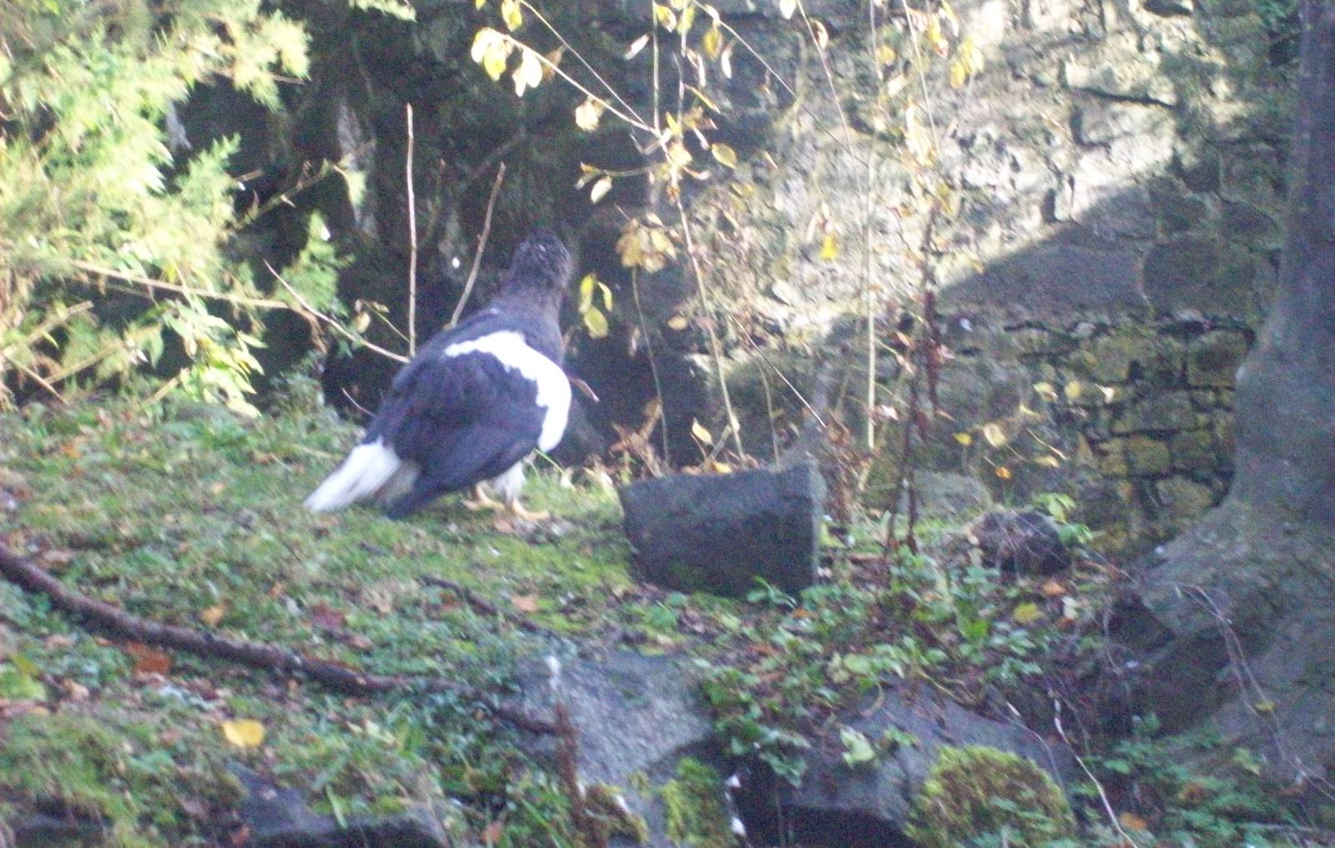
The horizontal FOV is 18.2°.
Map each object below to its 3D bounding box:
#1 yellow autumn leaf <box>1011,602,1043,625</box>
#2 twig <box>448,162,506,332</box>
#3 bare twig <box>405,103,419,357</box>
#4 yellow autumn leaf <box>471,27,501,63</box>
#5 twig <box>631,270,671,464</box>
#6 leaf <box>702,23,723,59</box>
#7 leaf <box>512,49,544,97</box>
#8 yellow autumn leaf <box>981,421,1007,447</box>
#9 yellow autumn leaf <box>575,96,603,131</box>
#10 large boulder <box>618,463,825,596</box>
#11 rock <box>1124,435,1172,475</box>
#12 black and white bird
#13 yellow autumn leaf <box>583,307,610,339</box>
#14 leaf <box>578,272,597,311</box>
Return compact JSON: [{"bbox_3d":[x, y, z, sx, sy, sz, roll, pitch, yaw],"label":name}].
[{"bbox_3d":[0.760,0.400,8.800,0.068,0.035,0.060,0,6,0],"label":"yellow autumn leaf"},{"bbox_3d":[-0.497,-0.467,10.900,0.033,0.455,0.025,16,6,-3],"label":"twig"},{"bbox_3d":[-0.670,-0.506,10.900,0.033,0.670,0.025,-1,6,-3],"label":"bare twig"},{"bbox_3d":[-0.466,-0.973,10.700,0.078,0.094,0.035,0,6,-2],"label":"yellow autumn leaf"},{"bbox_3d":[-0.043,-0.146,10.700,0.037,0.509,0.025,-10,6,0],"label":"twig"},{"bbox_3d":[0.106,-0.918,10.000,0.049,0.084,0.025,0,6,0],"label":"leaf"},{"bbox_3d":[-0.359,-0.904,10.700,0.078,0.123,0.040,0,6,-2],"label":"leaf"},{"bbox_3d":[0.862,0.028,11.000,0.069,0.069,0.030,0,6,4],"label":"yellow autumn leaf"},{"bbox_3d":[-0.201,-0.797,10.700,0.072,0.091,0.040,0,6,-1],"label":"yellow autumn leaf"},{"bbox_3d":[0.117,0.226,8.950,0.425,0.250,0.250,1,6,8],"label":"large boulder"},{"bbox_3d":[1.329,0.088,11.500,0.135,0.110,0.120,0,6,0],"label":"rock"},{"bbox_3d":[-0.525,-0.112,9.550,0.640,0.640,0.320,-4,7,-35],"label":"black and white bird"},{"bbox_3d":[-0.169,-0.239,9.900,0.060,0.074,0.025,0,6,0],"label":"yellow autumn leaf"},{"bbox_3d":[-0.205,-0.339,10.700,0.048,0.102,0.025,0,6,-1],"label":"leaf"}]

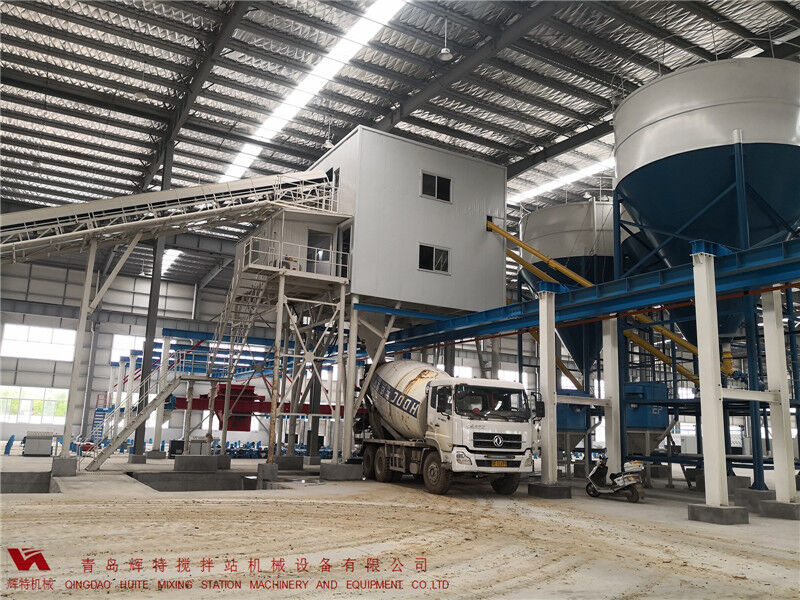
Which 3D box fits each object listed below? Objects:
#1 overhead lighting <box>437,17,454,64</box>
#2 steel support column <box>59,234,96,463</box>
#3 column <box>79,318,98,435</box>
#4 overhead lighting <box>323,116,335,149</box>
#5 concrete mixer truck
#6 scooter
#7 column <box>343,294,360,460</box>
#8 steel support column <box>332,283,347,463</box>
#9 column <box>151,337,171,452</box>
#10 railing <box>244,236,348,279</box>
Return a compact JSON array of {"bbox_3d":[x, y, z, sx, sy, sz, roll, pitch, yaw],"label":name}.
[{"bbox_3d":[1.482,-8.338,19.979,0.470,1.522,0.470,2,-12,0],"label":"overhead lighting"},{"bbox_3d":[-10.081,1.442,19.782,0.220,6.943,0.220,9,-14,-30],"label":"steel support column"},{"bbox_3d":[-23.146,5.946,46.717,0.420,9.265,0.500,9,-14,-30],"label":"column"},{"bbox_3d":[-3.033,-7.170,26.619,0.470,1.385,0.470,2,-12,0],"label":"overhead lighting"},{"bbox_3d":[0.864,3.910,20.243,2.500,3.980,8.900,7,-13,-22],"label":"concrete mixer truck"},{"bbox_3d":[5.822,4.847,16.923,0.680,1.110,1.820,10,-14,-34],"label":"scooter"},{"bbox_3d":[-1.708,2.716,22.112,0.220,5.928,0.220,9,-14,-30],"label":"column"},{"bbox_3d":[-2.036,2.433,21.386,0.170,6.165,0.170,9,-14,-30],"label":"steel support column"},{"bbox_3d":[-11.549,4.512,30.340,0.320,5.628,0.320,9,-14,-30],"label":"column"},{"bbox_3d":[-3.555,-1.259,21.615,3.580,1.050,0.900,9,-14,-30],"label":"railing"}]

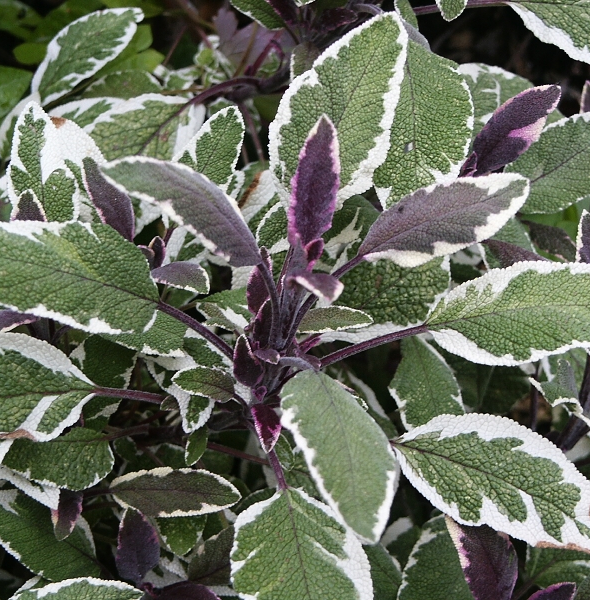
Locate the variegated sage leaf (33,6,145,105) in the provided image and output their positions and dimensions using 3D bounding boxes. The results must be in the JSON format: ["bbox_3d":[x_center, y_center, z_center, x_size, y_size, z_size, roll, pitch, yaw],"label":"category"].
[{"bbox_3d":[-0.076,-0.089,0.665,0.051,0.009,0.023,-40,70,0],"label":"variegated sage leaf"}]

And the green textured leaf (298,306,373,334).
[{"bbox_3d":[0.012,0.006,0.530,0.024,0.005,0.011,-5,50,-3],"label":"green textured leaf"}]

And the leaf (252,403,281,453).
[{"bbox_3d":[-0.009,0.039,0.550,0.009,0.005,0.015,-7,74,-8],"label":"leaf"}]

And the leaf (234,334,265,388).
[{"bbox_3d":[-0.015,0.021,0.600,0.011,0.018,0.005,-8,15,4],"label":"leaf"}]

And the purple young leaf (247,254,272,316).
[{"bbox_3d":[-0.010,-0.004,0.541,0.008,0.021,0.005,16,31,22],"label":"purple young leaf"}]

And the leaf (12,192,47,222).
[{"bbox_3d":[-0.086,-0.026,0.581,0.012,0.020,0.006,1,36,0],"label":"leaf"}]

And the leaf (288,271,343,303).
[{"bbox_3d":[0.006,-0.004,0.530,0.018,0.006,0.009,13,36,27],"label":"leaf"}]

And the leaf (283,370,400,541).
[{"bbox_3d":[0.012,0.043,0.500,0.026,0.011,0.056,-16,65,-7],"label":"leaf"}]

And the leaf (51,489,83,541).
[{"bbox_3d":[-0.079,0.074,0.625,0.010,0.005,0.019,11,78,4],"label":"leaf"}]

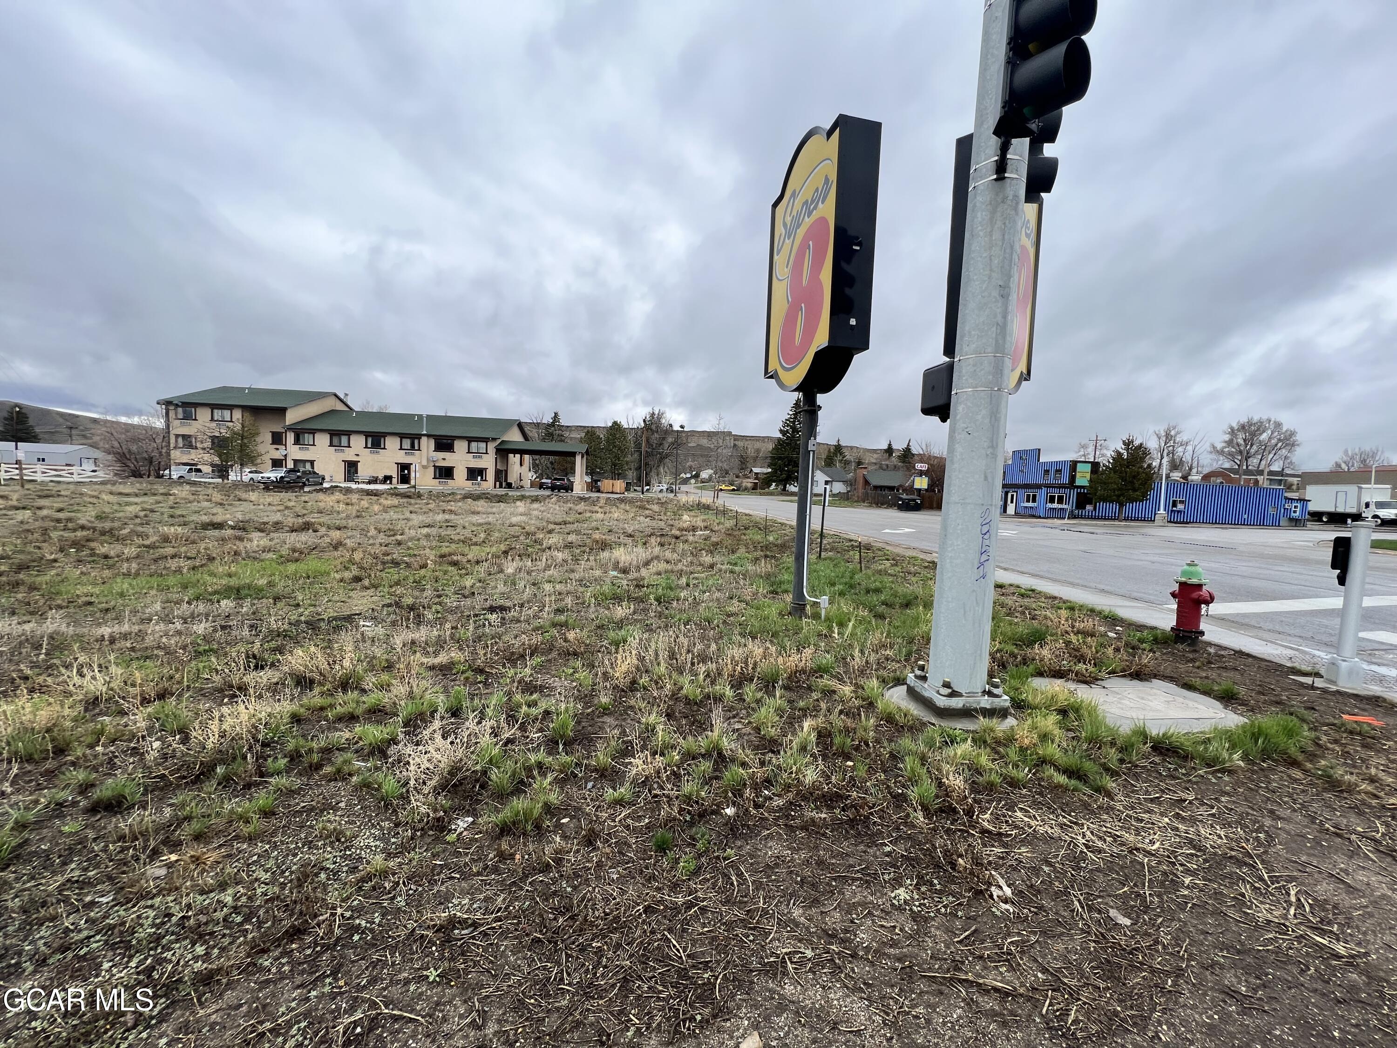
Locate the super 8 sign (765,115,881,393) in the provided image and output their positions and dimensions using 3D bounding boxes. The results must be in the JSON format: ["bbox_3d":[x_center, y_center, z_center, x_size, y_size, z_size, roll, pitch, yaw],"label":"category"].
[{"bbox_3d":[1.328,-2.923,5.987,0.457,2.841,1.696,1,4,-15],"label":"super 8 sign"}]

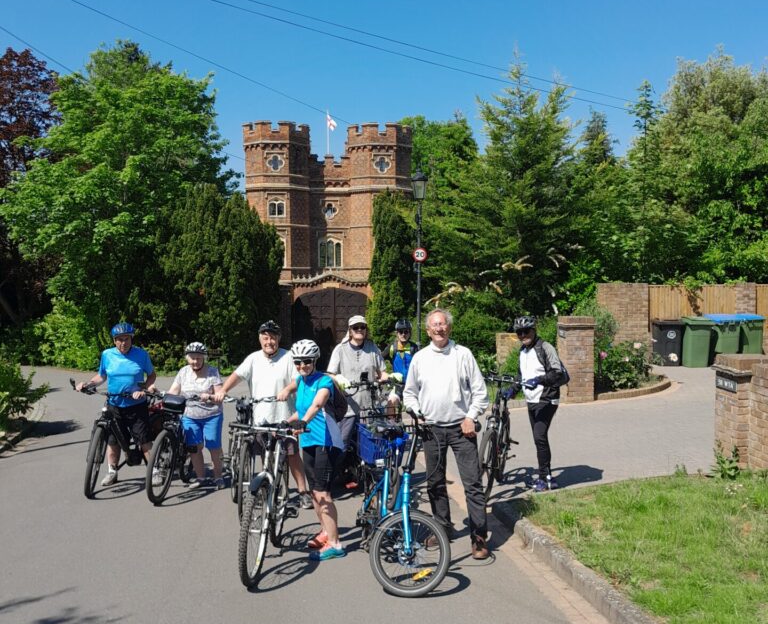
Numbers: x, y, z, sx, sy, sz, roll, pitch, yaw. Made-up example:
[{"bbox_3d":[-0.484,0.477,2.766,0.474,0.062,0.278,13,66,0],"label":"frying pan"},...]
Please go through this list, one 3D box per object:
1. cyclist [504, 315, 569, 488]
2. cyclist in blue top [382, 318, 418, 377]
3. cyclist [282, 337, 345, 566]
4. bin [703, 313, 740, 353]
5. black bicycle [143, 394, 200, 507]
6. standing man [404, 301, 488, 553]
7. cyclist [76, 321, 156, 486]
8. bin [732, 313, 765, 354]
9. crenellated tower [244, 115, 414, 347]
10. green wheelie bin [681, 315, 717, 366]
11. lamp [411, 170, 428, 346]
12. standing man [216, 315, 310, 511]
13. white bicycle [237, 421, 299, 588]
[{"bbox_3d":[1.530,0.900,7.920,0.560,1.740,0.540,-1,2,-44],"label":"cyclist"},{"bbox_3d":[0.260,0.950,11.100,0.580,1.720,0.480,0,1,2],"label":"cyclist in blue top"},{"bbox_3d":[-0.520,1.000,5.930,0.480,1.600,0.480,-1,2,-44],"label":"cyclist"},{"bbox_3d":[7.660,0.600,18.150,0.580,1.080,0.740,0,1,0],"label":"bin"},{"bbox_3d":[-2.060,1.280,7.880,0.650,1.040,1.780,0,1,3],"label":"black bicycle"},{"bbox_3d":[0.450,0.850,5.730,0.620,1.760,0.400,0,1,6],"label":"standing man"},{"bbox_3d":[-2.800,0.940,8.350,0.800,1.710,0.550,0,1,6],"label":"cyclist"},{"bbox_3d":[7.620,0.600,16.700,0.560,1.070,0.700,0,1,0],"label":"bin"},{"bbox_3d":[-3.650,-4.450,52.000,10.400,14.600,7.500,0,1,-5],"label":"crenellated tower"},{"bbox_3d":[6.790,0.650,17.270,0.580,1.080,0.740,0,1,6],"label":"green wheelie bin"},{"bbox_3d":[1.020,-1.060,23.000,0.460,6.000,0.460,0,1,0],"label":"lamp"},{"bbox_3d":[-1.120,0.930,7.330,0.860,1.700,0.580,0,1,7],"label":"standing man"},{"bbox_3d":[-0.770,1.210,5.450,0.600,1.030,1.740,0,1,3],"label":"white bicycle"}]

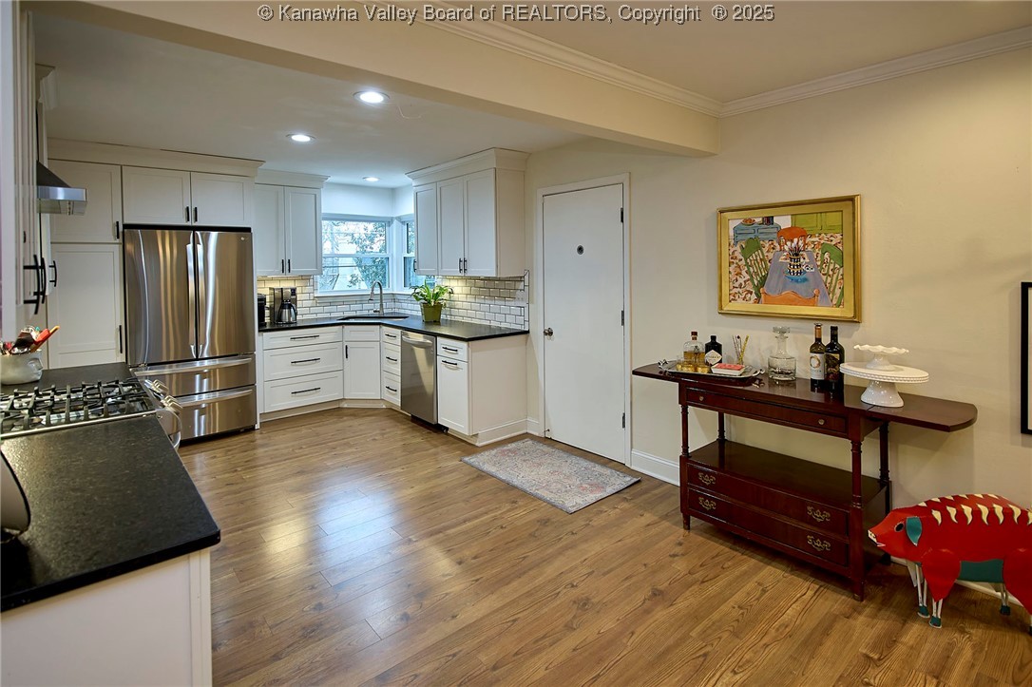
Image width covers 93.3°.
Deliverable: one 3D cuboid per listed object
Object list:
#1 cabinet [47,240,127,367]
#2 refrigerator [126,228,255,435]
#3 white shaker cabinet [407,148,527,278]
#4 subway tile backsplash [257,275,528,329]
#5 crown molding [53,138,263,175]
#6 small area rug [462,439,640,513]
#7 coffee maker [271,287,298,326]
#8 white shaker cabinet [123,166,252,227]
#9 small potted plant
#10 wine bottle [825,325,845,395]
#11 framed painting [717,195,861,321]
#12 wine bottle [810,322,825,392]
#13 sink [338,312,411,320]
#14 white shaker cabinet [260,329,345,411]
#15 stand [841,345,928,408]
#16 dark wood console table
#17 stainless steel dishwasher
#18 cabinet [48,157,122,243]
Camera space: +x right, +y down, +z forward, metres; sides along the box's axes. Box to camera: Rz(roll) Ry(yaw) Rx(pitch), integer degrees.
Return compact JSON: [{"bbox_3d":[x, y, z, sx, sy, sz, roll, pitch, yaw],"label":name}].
[{"bbox_3d":[-3.409,0.024,3.938,0.444,1.619,0.660,-7,9,-40],"label":"cabinet"},{"bbox_3d":[-2.911,-0.078,4.340,0.902,1.787,0.780,-7,9,-40],"label":"refrigerator"},{"bbox_3d":[-0.502,-1.155,4.602,0.391,1.024,1.453,-7,9,-40],"label":"white shaker cabinet"},{"bbox_3d":[-1.310,-0.410,4.670,1.480,0.500,2.370,-7,8,-44],"label":"subway tile backsplash"},{"bbox_3d":[-2.812,-1.462,3.900,1.425,0.144,0.110,-7,9,-40],"label":"crown molding"},{"bbox_3d":[0.213,0.888,3.435,0.640,0.020,1.060,-9,12,-42],"label":"small area rug"},{"bbox_3d":[-2.464,-0.395,5.162,0.200,0.360,0.220,-7,9,-40],"label":"coffee maker"},{"bbox_3d":[-2.918,-1.233,4.306,0.911,0.433,0.680,-7,9,-40],"label":"white shaker cabinet"},{"bbox_3d":[-0.872,-0.424,5.050,0.420,0.420,0.380,0,6,3],"label":"small potted plant"},{"bbox_3d":[1.512,0.083,2.310,0.080,0.320,0.080,-7,8,-44],"label":"wine bottle"},{"bbox_3d":[1.478,-0.450,2.710,0.040,0.640,0.735,-7,8,-44],"label":"framed painting"},{"bbox_3d":[1.463,0.070,2.360,0.076,0.320,0.076,-7,8,-44],"label":"wine bottle"},{"bbox_3d":[-1.593,-0.190,5.500,0.740,0.190,0.420,0,6,3],"label":"sink"},{"bbox_3d":[-2.290,0.225,5.085,0.775,0.750,0.600,-5,8,-38],"label":"white shaker cabinet"},{"bbox_3d":[1.661,0.134,2.201,0.314,0.260,0.314,-7,9,-40],"label":"stand"},{"bbox_3d":[1.346,0.631,2.544,0.485,0.822,1.475,-7,9,-40],"label":"dark wood console table"},{"bbox_3d":[-0.670,0.276,4.671,0.600,0.810,0.609,-7,9,-40],"label":"stainless steel dishwasher"},{"bbox_3d":[-3.470,-1.100,3.960,0.440,0.620,0.600,-5,8,-38],"label":"cabinet"}]

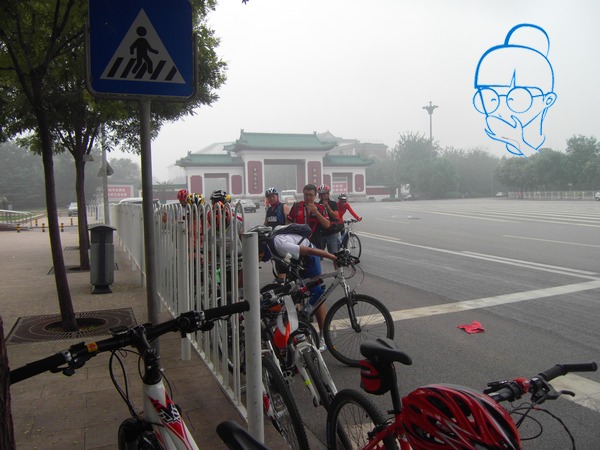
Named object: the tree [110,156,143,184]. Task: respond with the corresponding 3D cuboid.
[{"bbox_3d":[-30.564,-6.990,85.000,6.200,9.800,6.200,-1,3,0],"label":"tree"}]

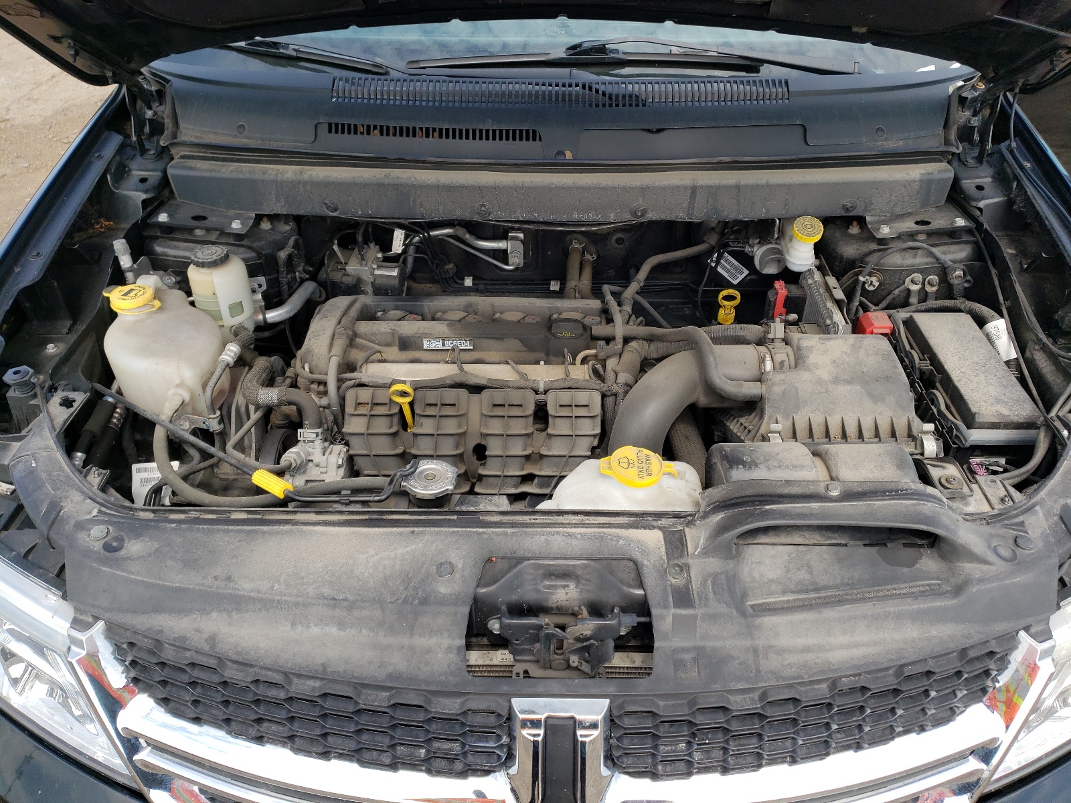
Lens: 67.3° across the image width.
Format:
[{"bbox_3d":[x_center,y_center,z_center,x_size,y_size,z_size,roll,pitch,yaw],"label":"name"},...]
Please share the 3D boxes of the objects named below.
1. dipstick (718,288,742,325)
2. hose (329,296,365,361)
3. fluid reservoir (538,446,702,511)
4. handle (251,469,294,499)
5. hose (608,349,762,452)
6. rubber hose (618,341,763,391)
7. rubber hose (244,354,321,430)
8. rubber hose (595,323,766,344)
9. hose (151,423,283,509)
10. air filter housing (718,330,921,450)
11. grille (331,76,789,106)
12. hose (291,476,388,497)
[{"bbox_3d":[0.312,-0.142,1.292,0.036,0.065,0.028,1,38,1],"label":"dipstick"},{"bbox_3d":[-0.304,-0.120,1.300,0.023,0.025,0.165,3,43,5],"label":"hose"},{"bbox_3d":[0.102,0.144,1.019,0.200,0.170,0.125,-1,35,-1],"label":"fluid reservoir"},{"bbox_3d":[-0.315,0.099,0.960,0.056,0.019,0.019,21,40,27],"label":"handle"},{"bbox_3d":[0.216,0.002,1.164,0.207,0.168,0.118,1,38,1],"label":"hose"},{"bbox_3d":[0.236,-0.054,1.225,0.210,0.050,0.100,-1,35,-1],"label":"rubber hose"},{"bbox_3d":[-0.369,-0.019,1.171,0.106,0.071,0.089,1,38,1],"label":"rubber hose"},{"bbox_3d":[0.228,-0.110,1.305,0.282,0.025,0.028,-1,35,-1],"label":"rubber hose"},{"bbox_3d":[-0.406,0.083,1.030,0.168,0.065,0.110,-1,35,-1],"label":"hose"},{"bbox_3d":[0.398,0.029,1.124,0.241,0.153,0.212,1,38,1],"label":"air filter housing"},{"bbox_3d":[0.044,-0.548,1.432,0.813,0.026,0.074,1,52,1],"label":"grille"},{"bbox_3d":[-0.241,0.105,0.990,0.119,0.018,0.019,-1,35,-1],"label":"hose"}]

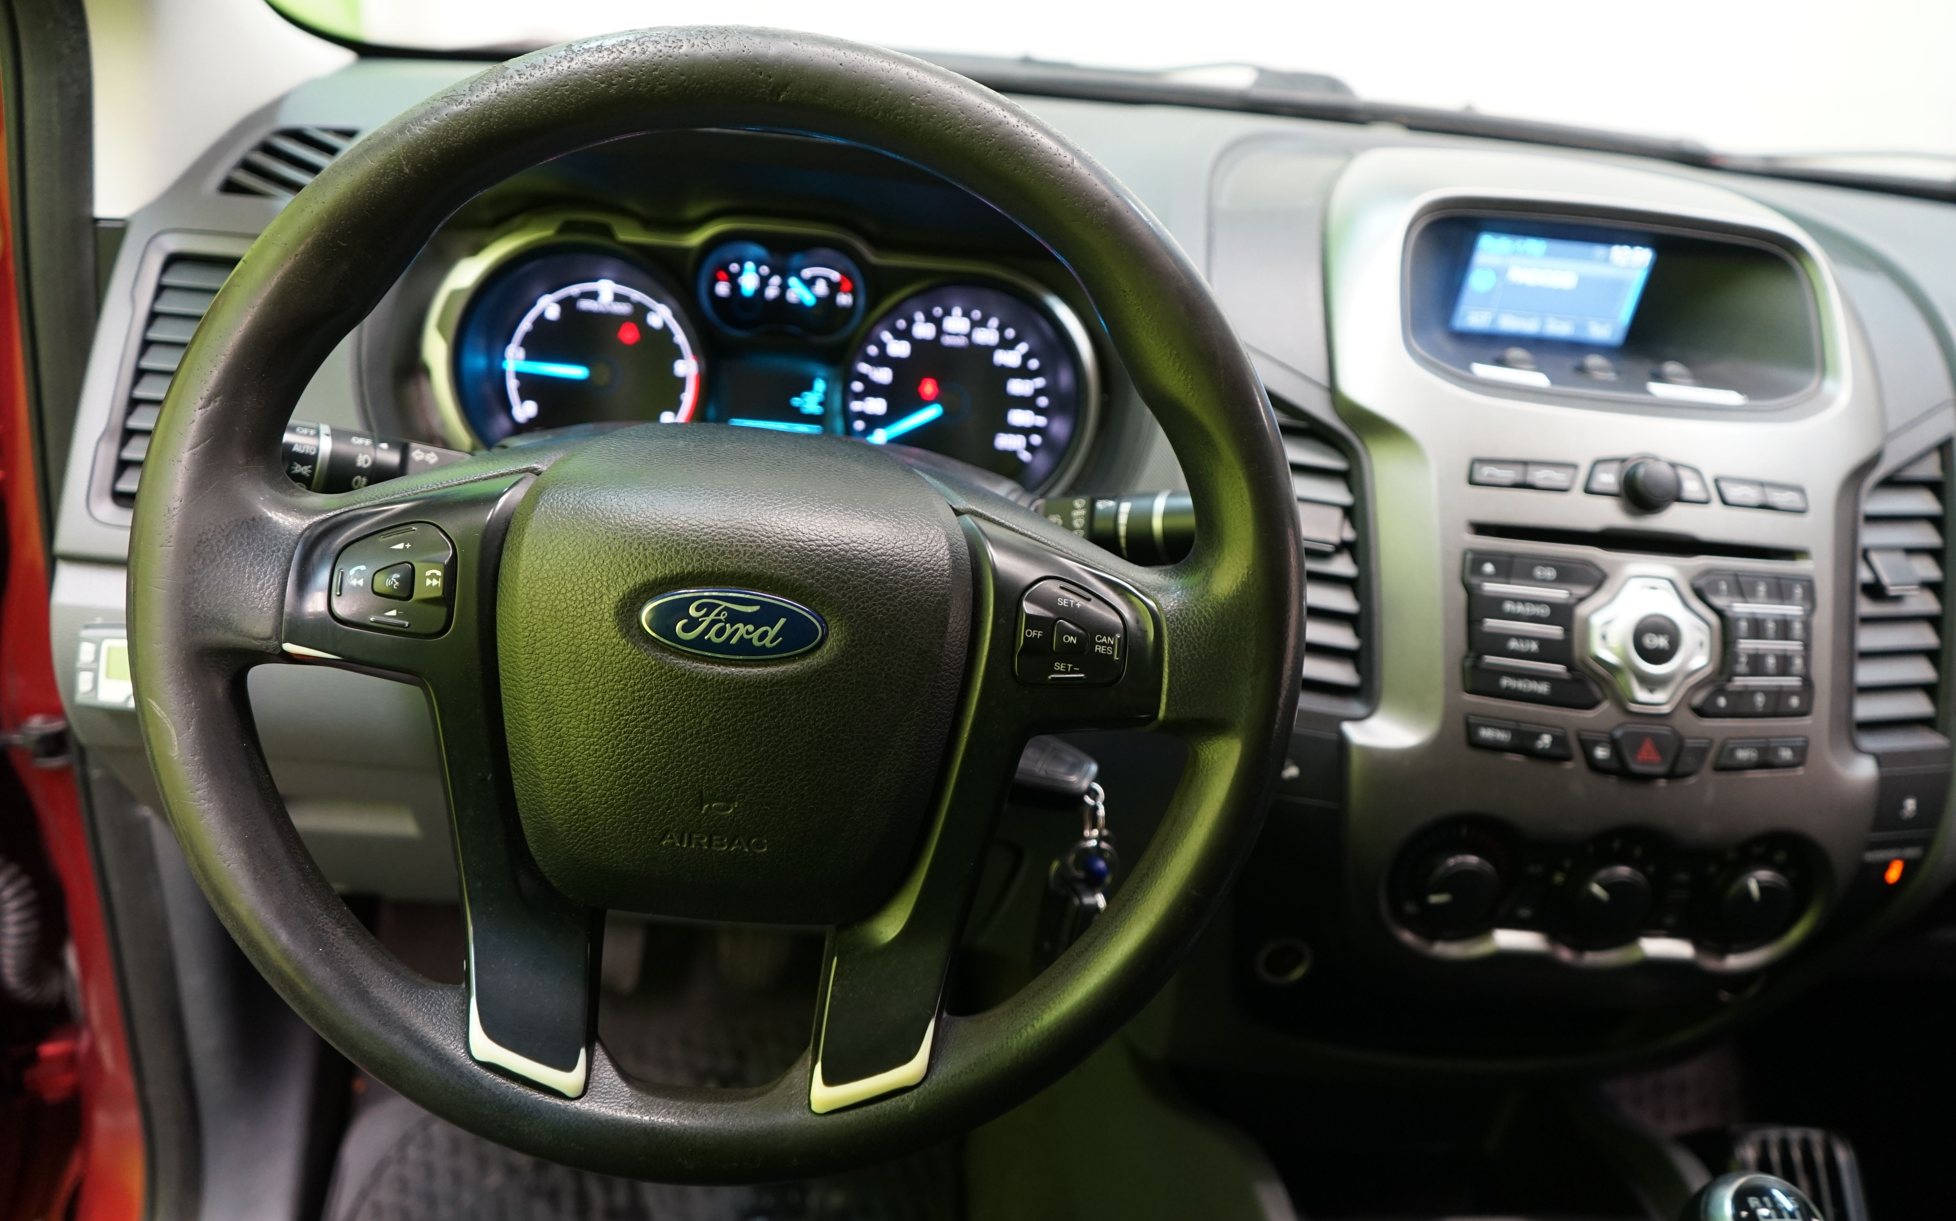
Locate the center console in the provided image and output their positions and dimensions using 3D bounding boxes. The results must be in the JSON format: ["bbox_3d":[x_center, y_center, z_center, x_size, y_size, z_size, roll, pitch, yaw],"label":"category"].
[{"bbox_3d":[0.288,-0.012,0.700,0.315,0.385,0.120,4,-6,-7],"label":"center console"}]

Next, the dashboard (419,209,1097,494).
[{"bbox_3d":[-0.102,-0.114,0.740,0.322,0.145,0.070,4,-1,-7],"label":"dashboard"}]

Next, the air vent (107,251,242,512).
[{"bbox_3d":[-0.386,-0.110,0.745,0.066,0.130,0.035,4,1,-7],"label":"air vent"}]

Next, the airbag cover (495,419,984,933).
[{"bbox_3d":[-0.081,0.021,0.518,0.154,0.165,0.055,4,1,-7],"label":"airbag cover"}]

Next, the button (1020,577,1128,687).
[{"bbox_3d":[0.033,0.008,0.538,0.039,0.037,0.013,4,1,-7],"label":"button"}]

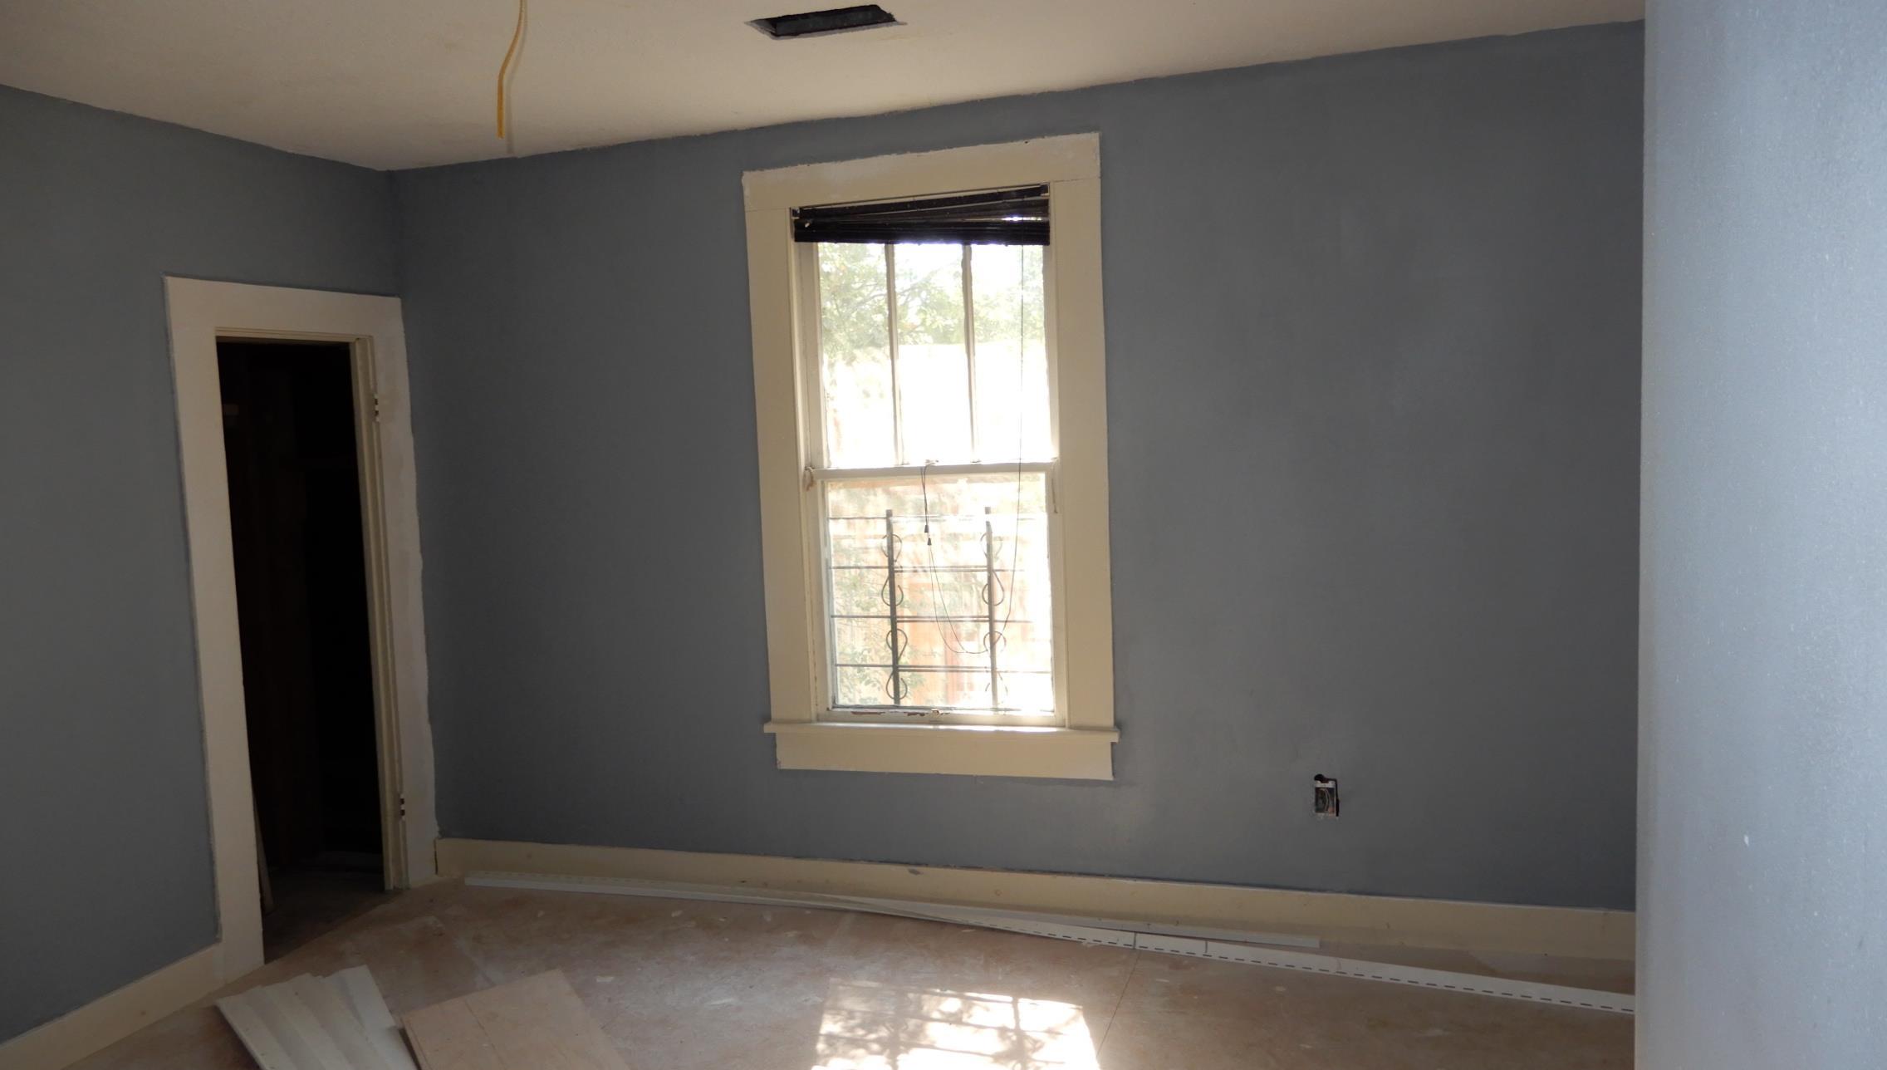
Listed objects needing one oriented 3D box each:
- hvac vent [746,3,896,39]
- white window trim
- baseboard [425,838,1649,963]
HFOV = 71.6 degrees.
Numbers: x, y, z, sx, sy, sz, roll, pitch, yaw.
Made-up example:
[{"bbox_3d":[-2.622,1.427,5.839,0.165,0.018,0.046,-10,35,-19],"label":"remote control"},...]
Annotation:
[{"bbox_3d":[-0.306,-1.338,3.377,0.360,0.045,0.155,-1,4,17],"label":"hvac vent"},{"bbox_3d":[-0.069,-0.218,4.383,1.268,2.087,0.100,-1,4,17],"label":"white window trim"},{"bbox_3d":[0.078,1.226,4.469,4.272,0.150,0.025,-1,4,17],"label":"baseboard"}]

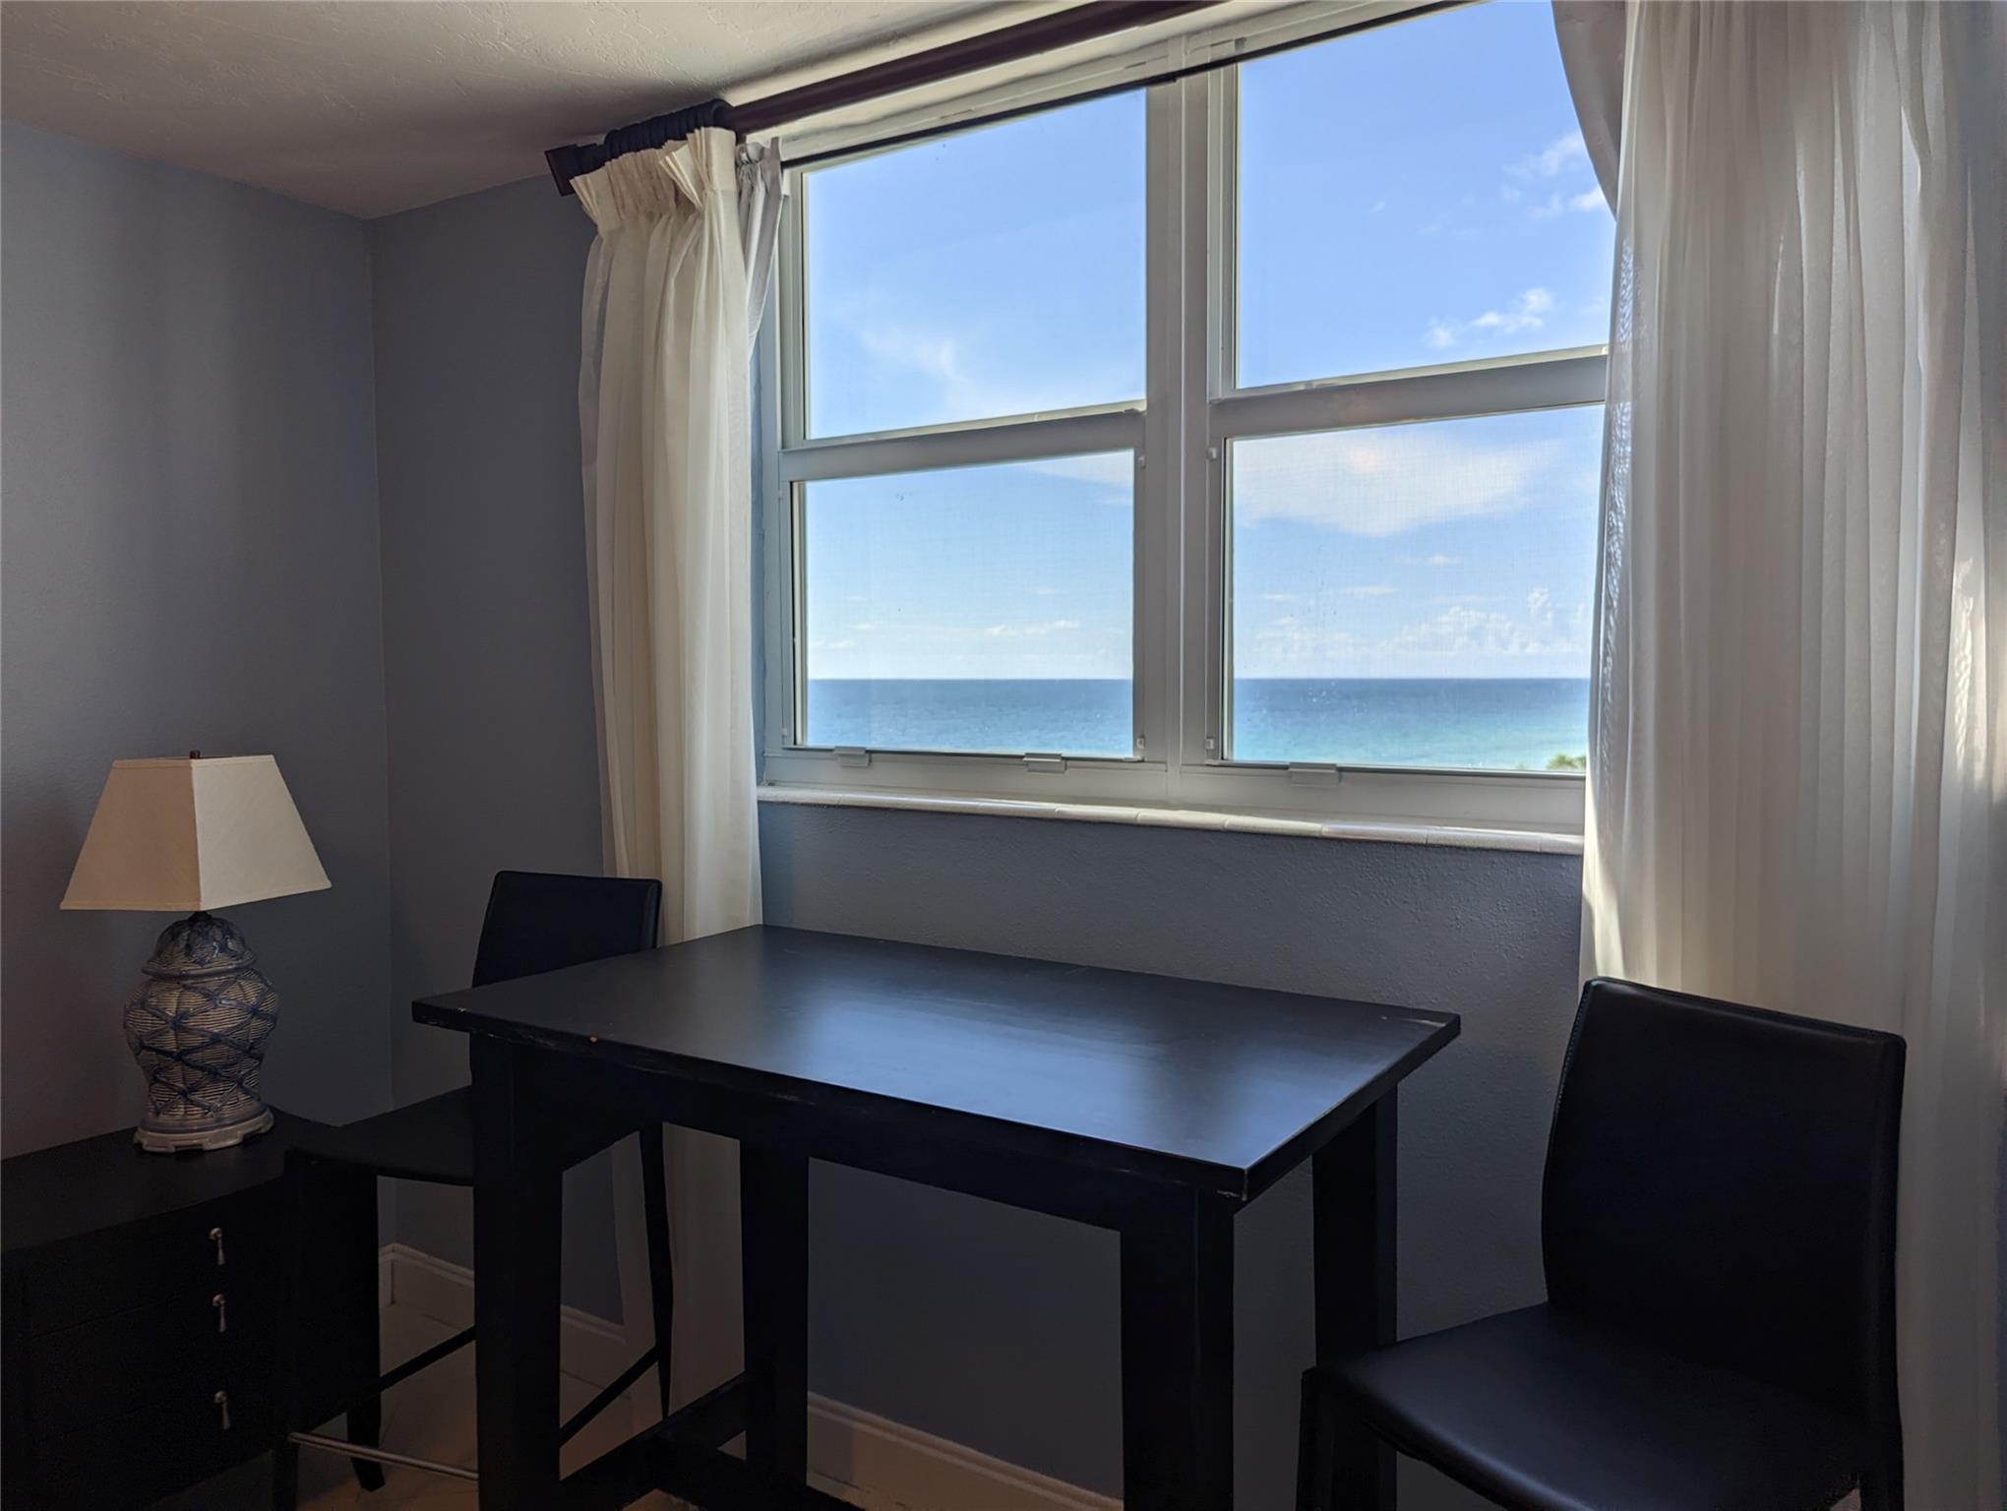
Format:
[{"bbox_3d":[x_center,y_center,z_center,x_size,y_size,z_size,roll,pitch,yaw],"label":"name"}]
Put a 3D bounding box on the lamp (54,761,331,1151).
[{"bbox_3d":[-1.541,0.363,2.681,0.302,0.740,0.335,1,3,13],"label":"lamp"}]

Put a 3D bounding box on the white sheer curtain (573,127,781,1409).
[{"bbox_3d":[-0.622,0.119,2.625,0.420,2.440,0.150,2,4,32],"label":"white sheer curtain"}]

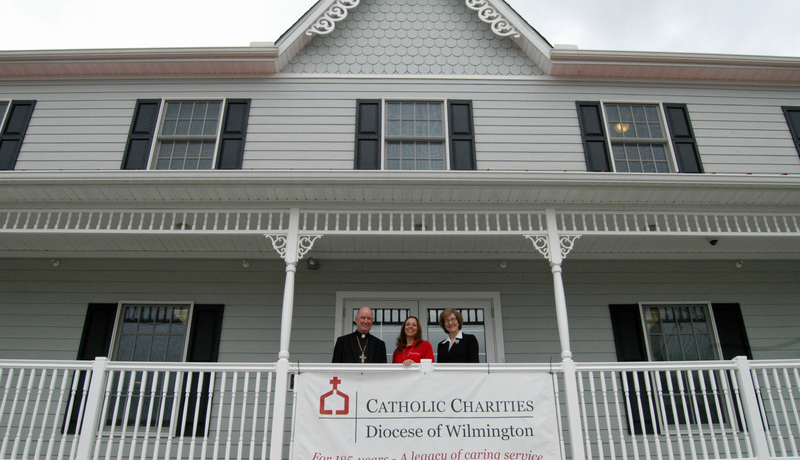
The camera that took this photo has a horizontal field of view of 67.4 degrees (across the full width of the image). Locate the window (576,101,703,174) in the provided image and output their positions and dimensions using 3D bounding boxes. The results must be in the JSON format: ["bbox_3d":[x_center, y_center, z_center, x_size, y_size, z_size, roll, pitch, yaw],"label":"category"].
[{"bbox_3d":[3.384,-1.262,8.493,1.621,1.368,0.100,0,-24,-1],"label":"window"}]

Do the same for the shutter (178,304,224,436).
[{"bbox_3d":[-2.358,1.636,7.118,0.377,1.558,0.050,0,-24,-1],"label":"shutter"}]

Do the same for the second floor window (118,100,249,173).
[{"bbox_3d":[-2.979,-1.281,8.413,1.651,1.368,0.100,0,-24,-1],"label":"second floor window"}]

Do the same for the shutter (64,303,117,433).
[{"bbox_3d":[-3.664,1.616,7.109,0.366,1.544,0.050,0,-24,-1],"label":"shutter"}]

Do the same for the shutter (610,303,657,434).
[{"bbox_3d":[2.809,1.639,7.188,0.372,1.545,0.050,0,-24,-1],"label":"shutter"}]

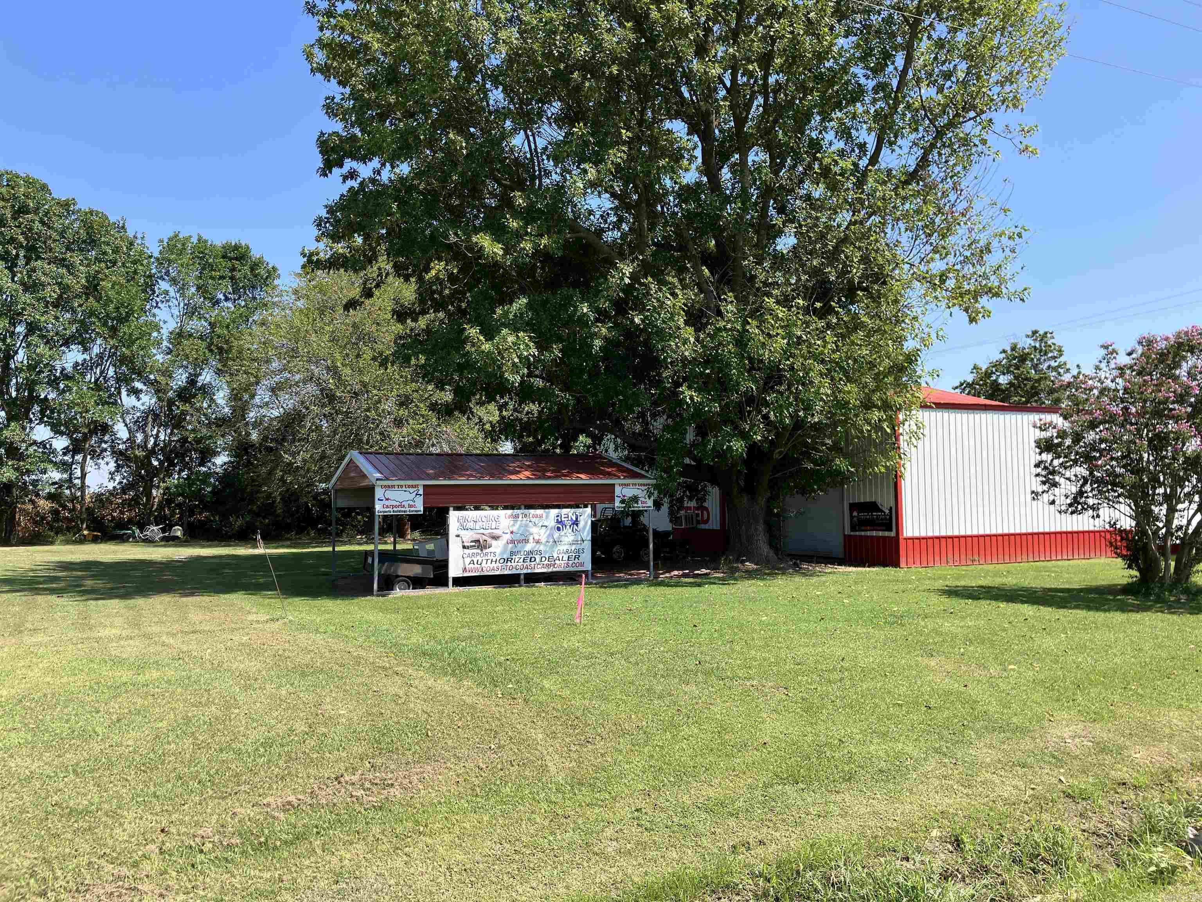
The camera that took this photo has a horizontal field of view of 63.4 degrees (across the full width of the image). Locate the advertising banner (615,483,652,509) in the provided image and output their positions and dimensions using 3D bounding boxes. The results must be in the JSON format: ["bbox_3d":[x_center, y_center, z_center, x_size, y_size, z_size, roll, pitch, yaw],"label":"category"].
[{"bbox_3d":[0.703,0.960,20.666,0.920,0.600,0.040,1,-3,-26],"label":"advertising banner"}]

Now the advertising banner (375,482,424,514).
[{"bbox_3d":[-3.824,0.901,18.432,0.920,0.600,0.040,1,-3,-26],"label":"advertising banner"}]

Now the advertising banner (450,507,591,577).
[{"bbox_3d":[-1.571,1.811,19.492,3.040,1.250,0.040,1,-3,-26],"label":"advertising banner"}]

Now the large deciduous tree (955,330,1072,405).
[{"bbox_3d":[21.256,-0.989,48.163,7.800,10.020,7.500,-1,-3,0],"label":"large deciduous tree"}]

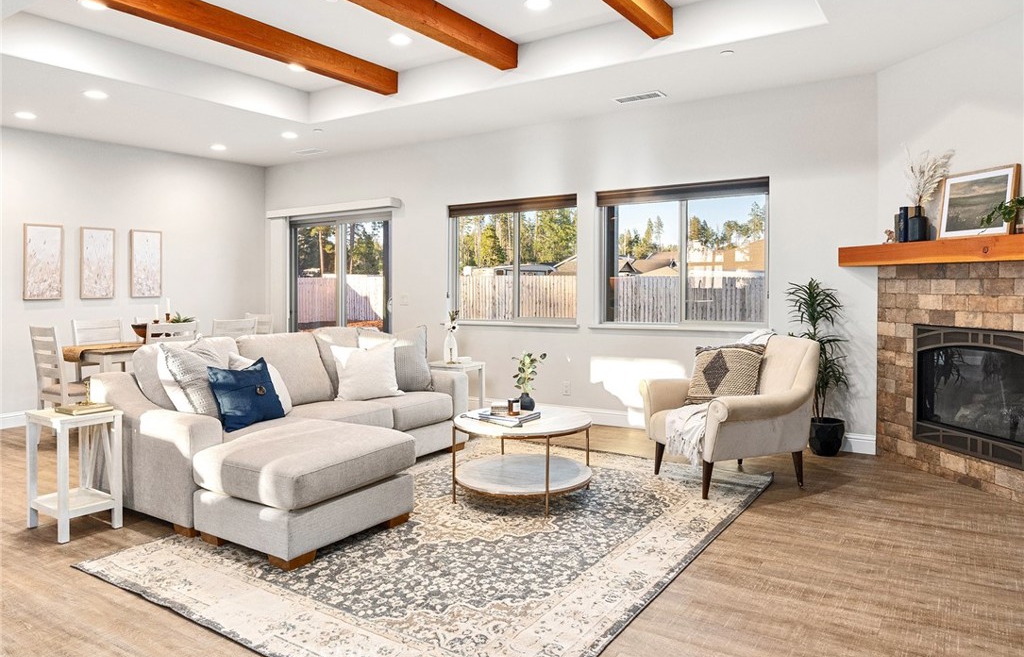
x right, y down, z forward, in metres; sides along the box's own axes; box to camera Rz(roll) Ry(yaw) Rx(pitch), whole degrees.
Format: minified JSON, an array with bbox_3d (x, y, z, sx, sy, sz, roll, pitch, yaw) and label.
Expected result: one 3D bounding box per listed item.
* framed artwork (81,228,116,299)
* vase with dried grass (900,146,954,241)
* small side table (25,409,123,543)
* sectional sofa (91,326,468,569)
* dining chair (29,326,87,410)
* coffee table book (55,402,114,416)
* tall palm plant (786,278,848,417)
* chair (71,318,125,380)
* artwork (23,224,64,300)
[{"bbox_3d":[-4.131,-0.649,6.812,0.038,0.703,0.306,2,5,33],"label":"framed artwork"},{"bbox_3d":[2.658,-0.854,4.367,0.260,0.608,0.320,-1,2,-13],"label":"vase with dried grass"},{"bbox_3d":[-2.327,0.750,3.635,0.420,0.616,0.305,1,3,33],"label":"small side table"},{"bbox_3d":[-1.085,0.519,4.398,1.780,0.964,2.294,2,5,33],"label":"sectional sofa"},{"bbox_3d":[-3.413,0.451,5.430,0.470,0.975,0.560,1,3,33],"label":"dining chair"},{"bbox_3d":[-2.278,0.432,3.632,0.215,0.022,0.190,1,3,33],"label":"coffee table book"},{"bbox_3d":[2.275,0.140,5.050,0.430,1.040,0.420,2,3,32],"label":"tall palm plant"},{"bbox_3d":[-3.566,0.402,6.113,0.540,0.970,0.450,2,3,32],"label":"chair"},{"bbox_3d":[-4.395,-0.618,6.410,0.038,0.703,0.315,2,5,33],"label":"artwork"}]

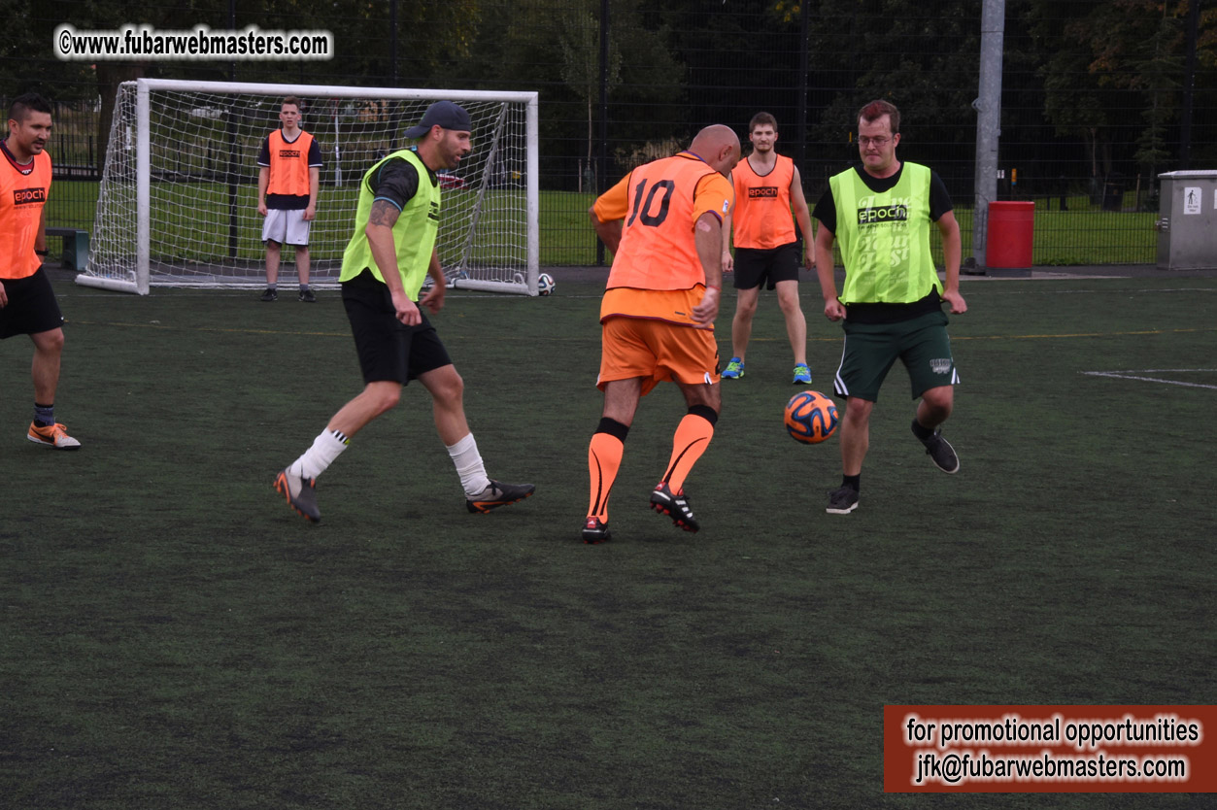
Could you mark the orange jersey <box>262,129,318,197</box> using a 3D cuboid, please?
[{"bbox_3d":[-2.842,-2.160,35.000,0.460,0.610,0.270,1,5,-3],"label":"orange jersey"}]

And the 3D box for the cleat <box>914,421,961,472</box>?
[{"bbox_3d":[1.366,0.173,16.400,0.280,0.105,0.110,47,1,18],"label":"cleat"}]

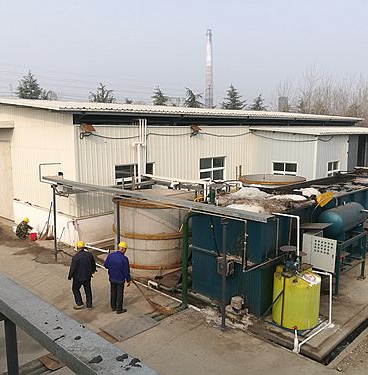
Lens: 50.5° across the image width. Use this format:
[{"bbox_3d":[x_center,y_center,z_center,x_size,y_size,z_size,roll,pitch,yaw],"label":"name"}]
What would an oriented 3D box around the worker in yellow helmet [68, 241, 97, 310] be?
[{"bbox_3d":[-2.582,2.206,9.879,0.660,1.730,0.480,-2,9,-11],"label":"worker in yellow helmet"}]

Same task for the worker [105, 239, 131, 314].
[{"bbox_3d":[-1.656,2.219,9.665,0.620,1.760,0.480,2,9,17],"label":"worker"}]

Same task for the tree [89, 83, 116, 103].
[{"bbox_3d":[-9.710,-7.431,46.387,5.500,10.030,5.500,0,9,0],"label":"tree"}]

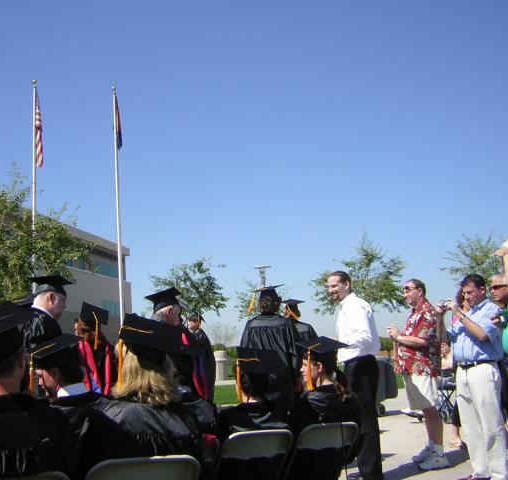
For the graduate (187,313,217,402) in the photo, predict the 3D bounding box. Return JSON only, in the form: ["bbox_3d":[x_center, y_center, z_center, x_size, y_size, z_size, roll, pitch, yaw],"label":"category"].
[{"bbox_3d":[-0.854,2.054,10.619,0.420,1.770,0.550,3,-11,-35],"label":"graduate"}]

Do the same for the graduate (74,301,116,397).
[{"bbox_3d":[-1.399,1.343,5.876,0.500,1.590,0.400,0,-9,-20],"label":"graduate"}]

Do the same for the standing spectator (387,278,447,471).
[{"bbox_3d":[1.559,1.263,6.299,0.540,1.760,0.500,-3,-10,-1],"label":"standing spectator"}]

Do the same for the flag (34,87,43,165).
[{"bbox_3d":[-6.637,-3.465,20.500,0.300,2.400,0.300,-3,-10,0],"label":"flag"}]

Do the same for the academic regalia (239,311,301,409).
[{"bbox_3d":[0.139,1.283,5.950,0.570,1.220,0.420,-2,-10,-6],"label":"academic regalia"}]

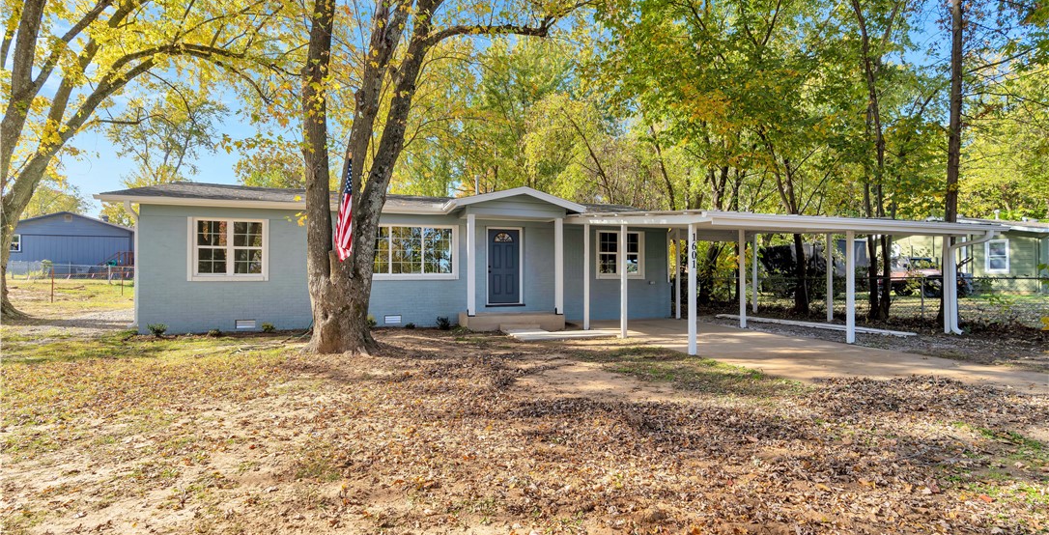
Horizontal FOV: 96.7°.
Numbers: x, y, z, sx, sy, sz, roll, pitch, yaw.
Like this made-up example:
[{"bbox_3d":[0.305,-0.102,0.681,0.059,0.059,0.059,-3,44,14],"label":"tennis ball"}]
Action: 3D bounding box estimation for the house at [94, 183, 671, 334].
[{"bbox_3d":[-2.838,-0.424,14.917,14.500,3.950,8.700,0,-1,-18],"label":"house"}]

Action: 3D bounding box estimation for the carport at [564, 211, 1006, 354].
[{"bbox_3d":[5.630,0.072,11.811,8.200,2.920,6.600,0,-1,-18],"label":"carport"}]

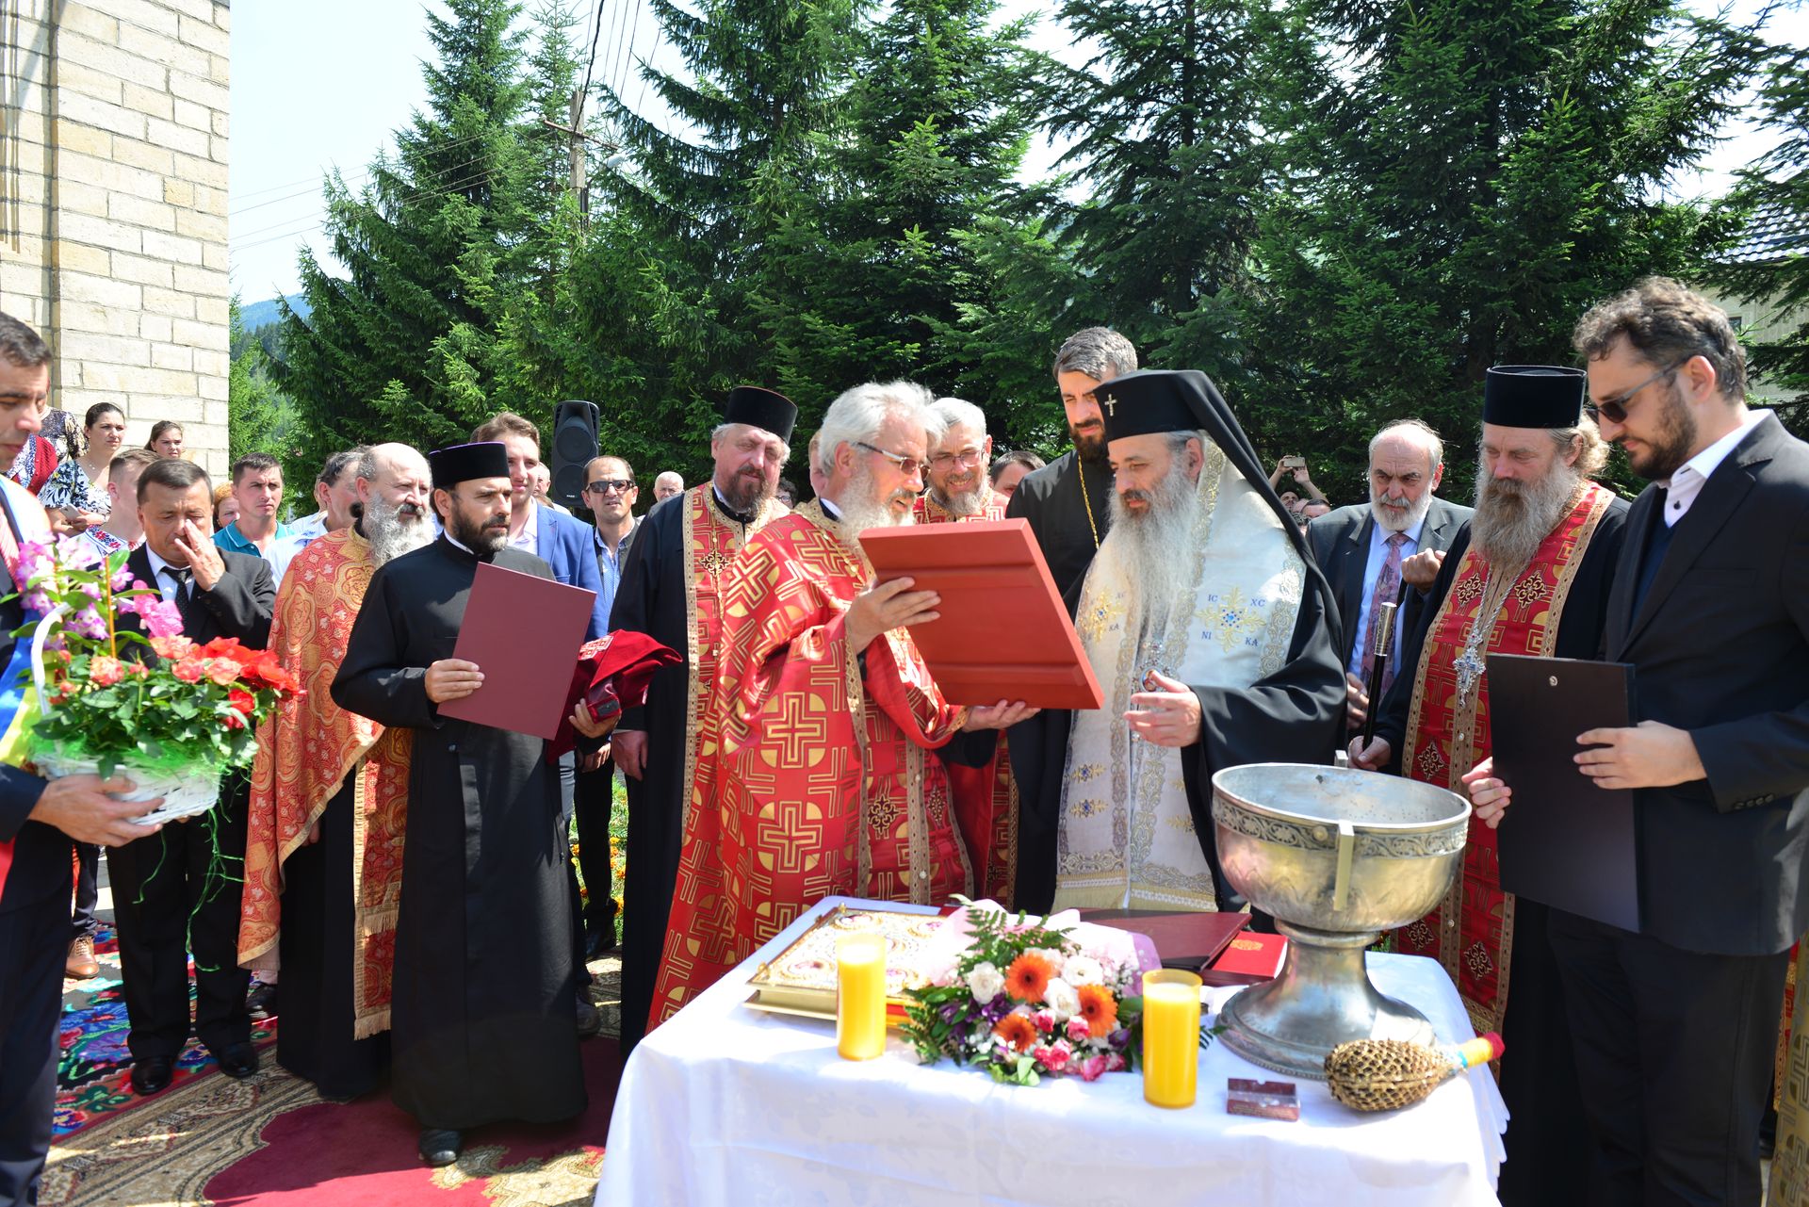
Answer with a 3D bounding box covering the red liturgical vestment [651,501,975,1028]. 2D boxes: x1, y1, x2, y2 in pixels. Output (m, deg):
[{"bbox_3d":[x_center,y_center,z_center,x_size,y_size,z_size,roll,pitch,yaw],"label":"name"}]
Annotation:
[{"bbox_3d":[-0.186,0.519,2.800,0.520,1.500,0.580,8,7,41],"label":"red liturgical vestment"}]

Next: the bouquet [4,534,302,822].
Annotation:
[{"bbox_3d":[-1.145,0.120,2.000,0.400,0.420,0.320,1,6,-21],"label":"bouquet"}]

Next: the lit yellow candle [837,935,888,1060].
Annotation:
[{"bbox_3d":[-0.062,0.603,2.004,0.076,0.183,0.076,3,6,0],"label":"lit yellow candle"}]

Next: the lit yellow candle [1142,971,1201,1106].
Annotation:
[{"bbox_3d":[0.392,0.633,1.910,0.085,0.190,0.085,3,6,0],"label":"lit yellow candle"}]

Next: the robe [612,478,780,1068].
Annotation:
[{"bbox_3d":[-0.469,0.489,3.300,0.600,1.550,0.420,1,6,-21],"label":"robe"}]

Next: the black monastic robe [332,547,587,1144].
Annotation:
[{"bbox_3d":[-1.068,0.539,3.180,0.580,1.430,0.460,-1,7,-34],"label":"black monastic robe"}]

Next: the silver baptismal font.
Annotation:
[{"bbox_3d":[0.698,0.514,2.145,0.399,0.423,0.435,4,6,9],"label":"silver baptismal font"}]

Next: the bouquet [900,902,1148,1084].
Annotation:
[{"bbox_3d":[0.201,0.599,2.100,0.410,0.200,0.360,3,6,-3],"label":"bouquet"}]

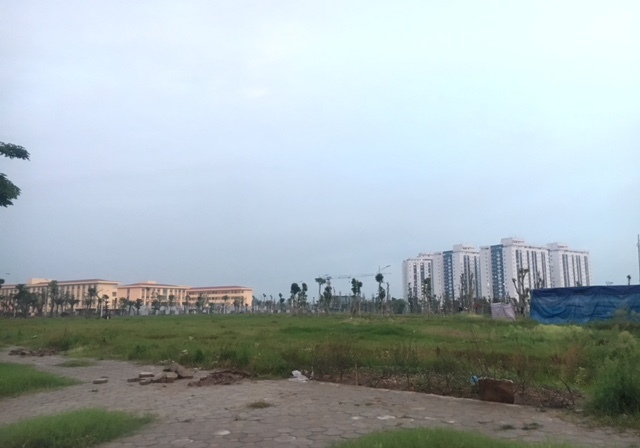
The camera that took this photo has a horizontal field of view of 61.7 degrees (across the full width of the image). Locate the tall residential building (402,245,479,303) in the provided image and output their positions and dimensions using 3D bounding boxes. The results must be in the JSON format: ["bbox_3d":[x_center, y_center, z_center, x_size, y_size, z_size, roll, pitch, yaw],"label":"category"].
[{"bbox_3d":[106.061,45.580,470.000,50.000,53.000,42.000,5,-10,-30],"label":"tall residential building"}]

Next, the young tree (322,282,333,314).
[{"bbox_3d":[1.185,11.470,82.000,1.450,5.050,1.410,0,-9,0],"label":"young tree"}]

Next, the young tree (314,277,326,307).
[{"bbox_3d":[0.116,11.222,83.000,1.780,5.730,1.730,0,-9,0],"label":"young tree"}]

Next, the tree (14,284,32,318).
[{"bbox_3d":[-42.578,11.129,77.000,2.580,4.880,2.510,0,-9,0],"label":"tree"}]

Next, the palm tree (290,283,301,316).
[{"bbox_3d":[-3.747,11.546,82.000,1.840,5.050,1.780,0,-9,0],"label":"palm tree"}]

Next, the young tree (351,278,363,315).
[{"bbox_3d":[5.346,10.692,78.000,1.670,5.530,1.620,0,-9,0],"label":"young tree"}]

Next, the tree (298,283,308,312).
[{"bbox_3d":[-2.399,11.648,83.000,1.240,5.030,1.200,0,-9,0],"label":"tree"}]

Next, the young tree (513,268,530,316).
[{"bbox_3d":[24.427,8.334,65.000,2.180,5.760,2.120,0,-9,0],"label":"young tree"}]

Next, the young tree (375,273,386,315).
[{"bbox_3d":[9.064,10.556,80.000,1.720,6.340,1.660,0,-9,0],"label":"young tree"}]

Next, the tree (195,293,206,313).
[{"bbox_3d":[-26.744,17.680,120.000,2.690,4.700,2.600,0,-9,0],"label":"tree"}]

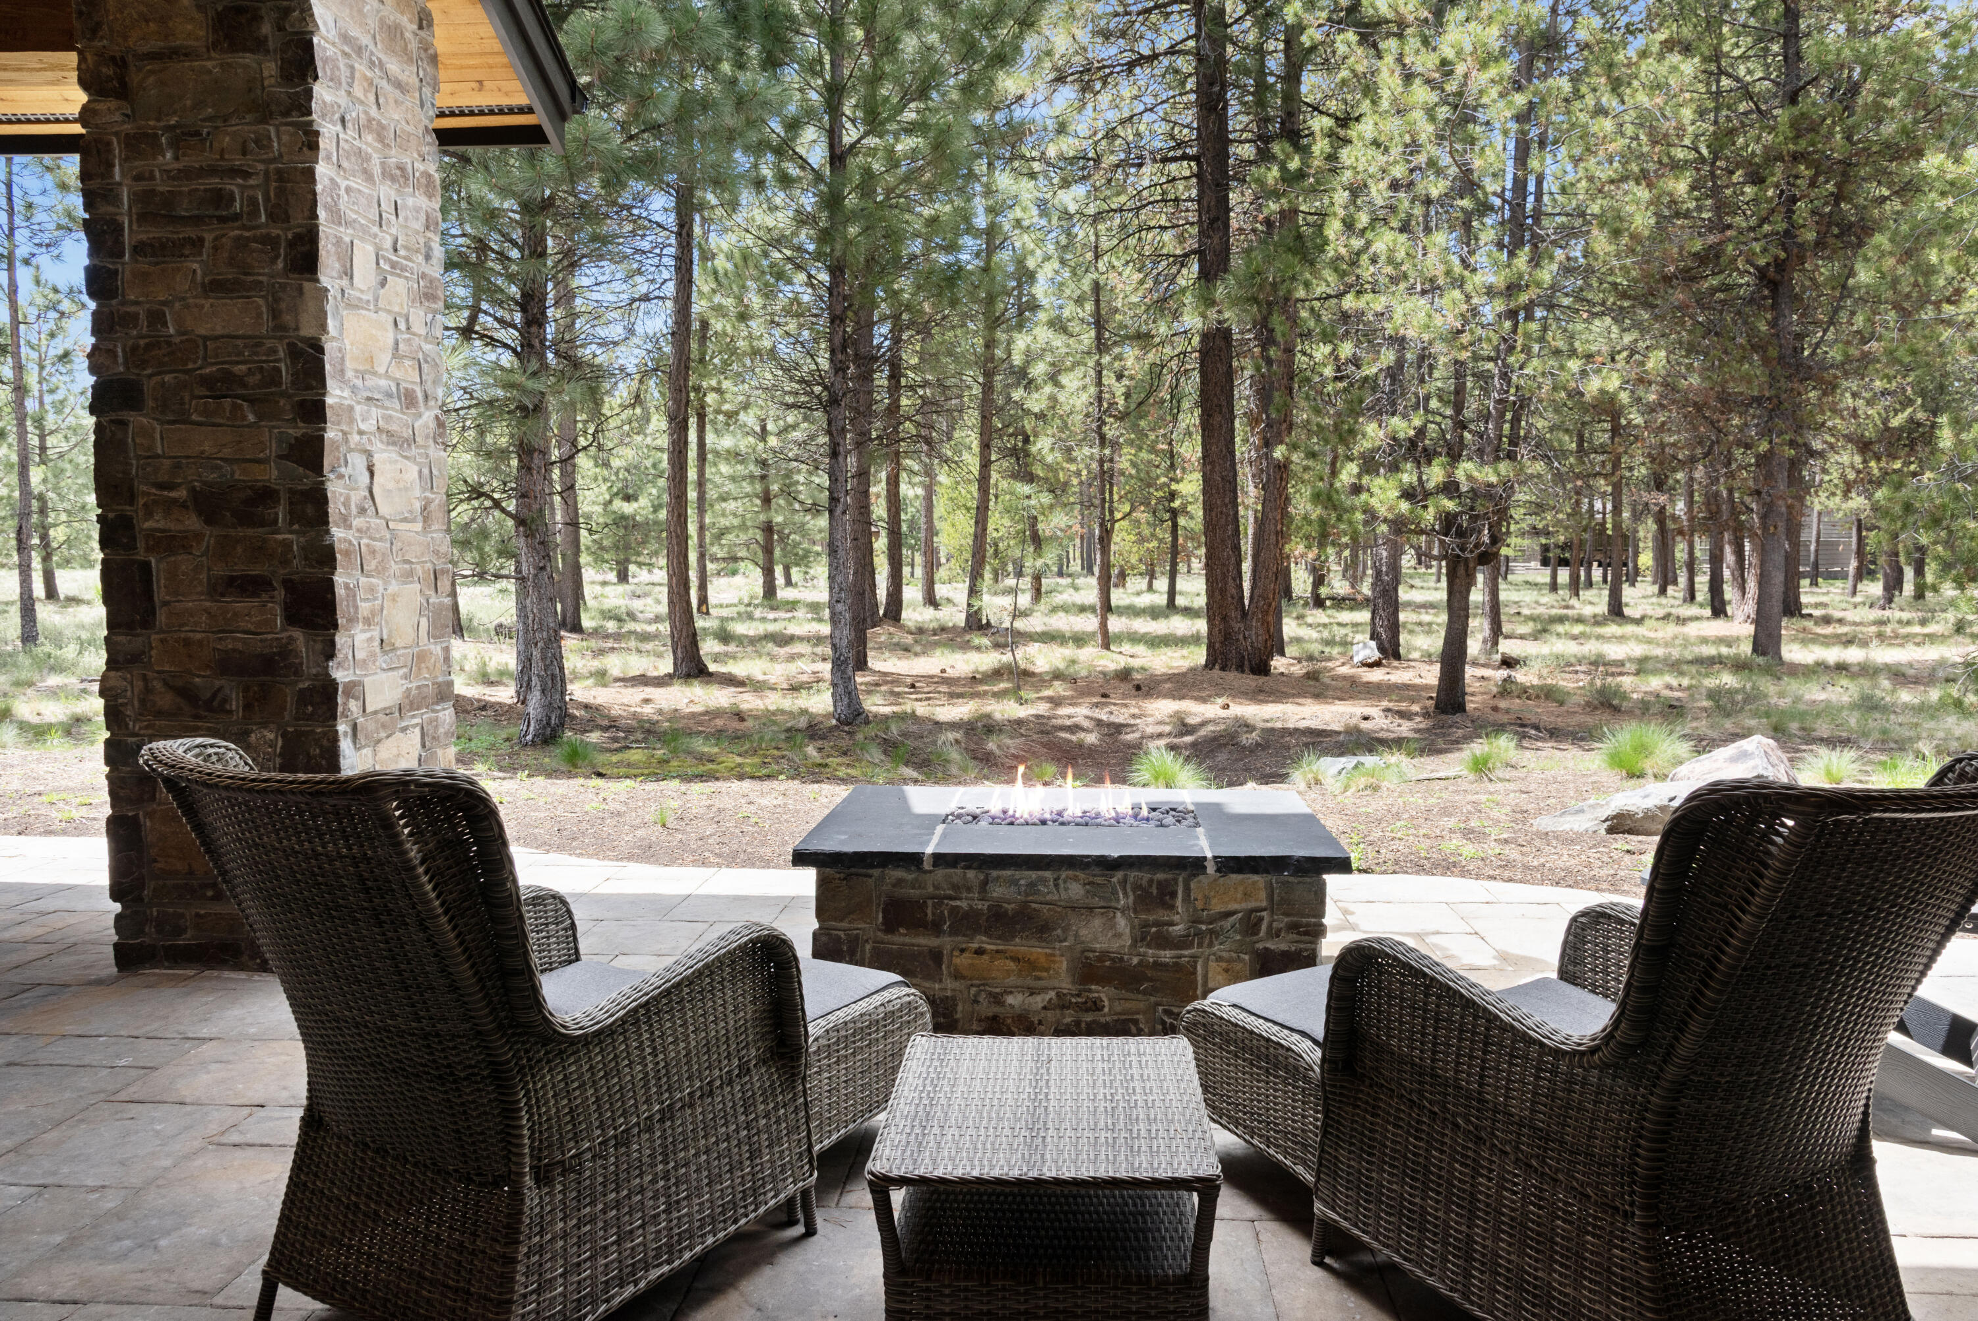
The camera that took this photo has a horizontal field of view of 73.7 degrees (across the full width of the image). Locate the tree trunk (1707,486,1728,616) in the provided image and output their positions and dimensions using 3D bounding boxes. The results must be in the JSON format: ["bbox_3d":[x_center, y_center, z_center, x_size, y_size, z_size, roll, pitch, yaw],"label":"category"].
[{"bbox_3d":[13.635,-2.034,24.708,0.333,2.485,0.333,0,5,4],"label":"tree trunk"}]

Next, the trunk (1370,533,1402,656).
[{"bbox_3d":[4.944,-0.804,16.402,0.373,1.556,0.373,0,5,4],"label":"trunk"}]

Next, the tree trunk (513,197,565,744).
[{"bbox_3d":[-3.253,-1.344,9.524,0.347,3.891,0.347,0,5,4],"label":"tree trunk"}]

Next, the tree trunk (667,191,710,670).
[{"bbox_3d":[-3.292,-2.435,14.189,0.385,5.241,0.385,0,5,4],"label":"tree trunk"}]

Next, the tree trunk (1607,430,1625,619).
[{"bbox_3d":[11.755,-2.538,24.742,0.305,3.493,0.305,0,5,4],"label":"tree trunk"}]

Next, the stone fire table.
[{"bbox_3d":[0.259,0.778,4.170,1.544,0.570,0.972,0,5,4],"label":"stone fire table"}]

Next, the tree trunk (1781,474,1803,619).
[{"bbox_3d":[14.850,-2.100,24.397,0.357,2.667,0.357,0,5,4],"label":"tree trunk"}]

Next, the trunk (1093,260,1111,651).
[{"bbox_3d":[1.489,-2.679,17.470,0.206,5.109,0.206,0,5,4],"label":"trunk"}]

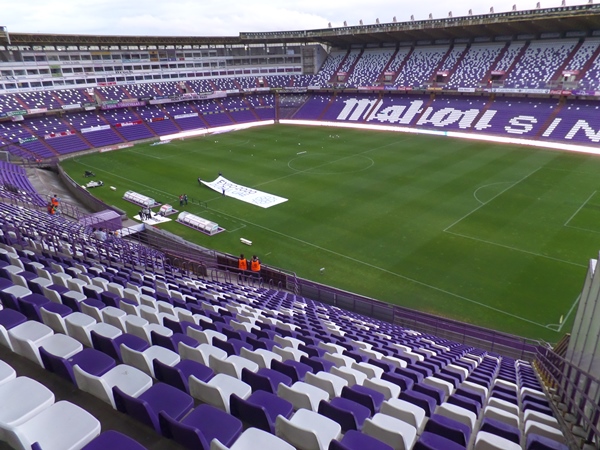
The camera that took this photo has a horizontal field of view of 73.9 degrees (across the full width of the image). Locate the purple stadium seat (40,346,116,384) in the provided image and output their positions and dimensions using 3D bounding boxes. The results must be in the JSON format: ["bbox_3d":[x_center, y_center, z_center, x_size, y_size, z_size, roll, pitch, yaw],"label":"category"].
[{"bbox_3d":[-2.041,1.213,3.698,0.437,0.348,0.435,10,25,28],"label":"purple stadium seat"}]

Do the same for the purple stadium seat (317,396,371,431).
[{"bbox_3d":[0.487,1.914,4.233,0.437,0.348,0.435,10,25,28],"label":"purple stadium seat"}]

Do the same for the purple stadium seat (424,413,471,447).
[{"bbox_3d":[1.679,2.257,4.527,0.437,0.348,0.435,11,25,29],"label":"purple stadium seat"}]

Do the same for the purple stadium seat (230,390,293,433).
[{"bbox_3d":[-0.348,1.639,3.736,0.437,0.348,0.435,10,25,28],"label":"purple stadium seat"}]

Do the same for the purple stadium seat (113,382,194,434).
[{"bbox_3d":[-1.169,1.367,3.229,0.437,0.348,0.435,10,25,28],"label":"purple stadium seat"}]

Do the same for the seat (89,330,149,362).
[{"bbox_3d":[-2.102,1.328,4.679,0.437,0.348,0.435,10,25,27],"label":"seat"}]

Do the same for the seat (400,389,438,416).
[{"bbox_3d":[1.631,2.369,5.514,0.437,0.348,0.435,10,25,29],"label":"seat"}]

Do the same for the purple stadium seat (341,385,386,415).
[{"bbox_3d":[0.800,2.094,5.017,0.437,0.348,0.435,10,25,28],"label":"purple stadium seat"}]

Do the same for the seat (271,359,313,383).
[{"bbox_3d":[-0.084,1.934,5.501,0.437,0.348,0.435,10,25,28],"label":"seat"}]

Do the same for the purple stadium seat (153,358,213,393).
[{"bbox_3d":[-1.223,1.482,4.211,0.437,0.348,0.435,10,25,28],"label":"purple stadium seat"}]

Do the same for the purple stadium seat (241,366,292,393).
[{"bbox_3d":[-0.391,1.755,4.714,0.437,0.348,0.435,10,25,28],"label":"purple stadium seat"}]

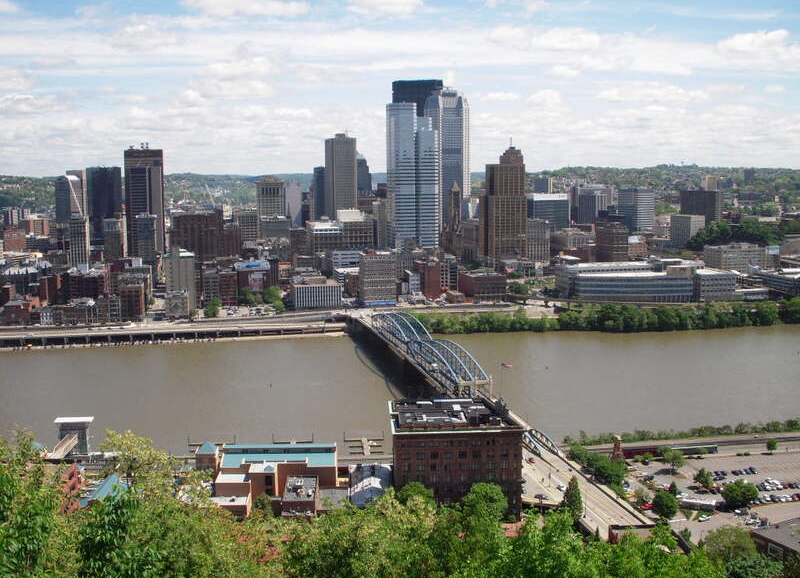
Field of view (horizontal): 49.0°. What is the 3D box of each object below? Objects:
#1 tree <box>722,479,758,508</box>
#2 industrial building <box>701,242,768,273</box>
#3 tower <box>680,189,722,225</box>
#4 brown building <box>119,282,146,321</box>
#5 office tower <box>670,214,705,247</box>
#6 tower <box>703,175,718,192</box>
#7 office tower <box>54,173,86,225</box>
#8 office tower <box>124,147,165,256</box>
[{"bbox_3d":[118.680,70.580,307.070,11.800,9.500,11.800,-1,8,0],"label":"tree"},{"bbox_3d":[359.300,-27.140,942.530,50.000,40.230,32.000,-2,7,-13],"label":"industrial building"},{"bbox_3d":[504.400,-135.280,1476.430,18.090,59.740,65.420,-6,10,-39],"label":"tower"},{"bbox_3d":[-222.890,10.340,732.520,17.030,28.490,32.000,-2,8,-13],"label":"brown building"},{"bbox_3d":[391.760,-78.590,1194.280,31.610,44.760,30.170,-5,9,-34],"label":"office tower"},{"bbox_3d":[795.510,-267.270,2248.540,33.000,43.750,28.000,-2,7,-13],"label":"tower"},{"bbox_3d":[-467.170,-105.250,1258.410,32.000,129.500,32.000,2,8,19],"label":"office tower"},{"bbox_3d":[-357.000,-118.930,1229.360,48.000,151.000,32.000,-3,8,-13],"label":"office tower"}]

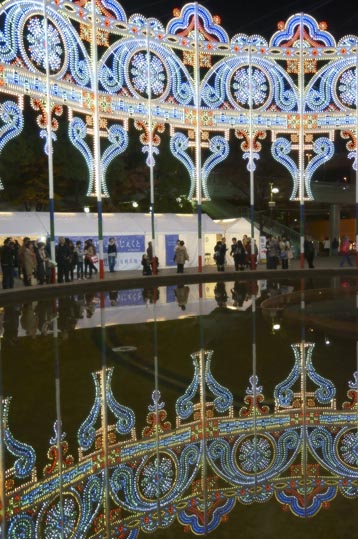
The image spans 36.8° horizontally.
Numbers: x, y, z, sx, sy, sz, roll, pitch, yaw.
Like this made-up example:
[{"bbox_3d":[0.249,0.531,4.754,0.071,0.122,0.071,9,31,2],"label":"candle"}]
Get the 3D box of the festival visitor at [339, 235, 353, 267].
[{"bbox_3d":[8.573,-0.954,27.600,0.680,1.650,0.500,-1,3,10],"label":"festival visitor"}]

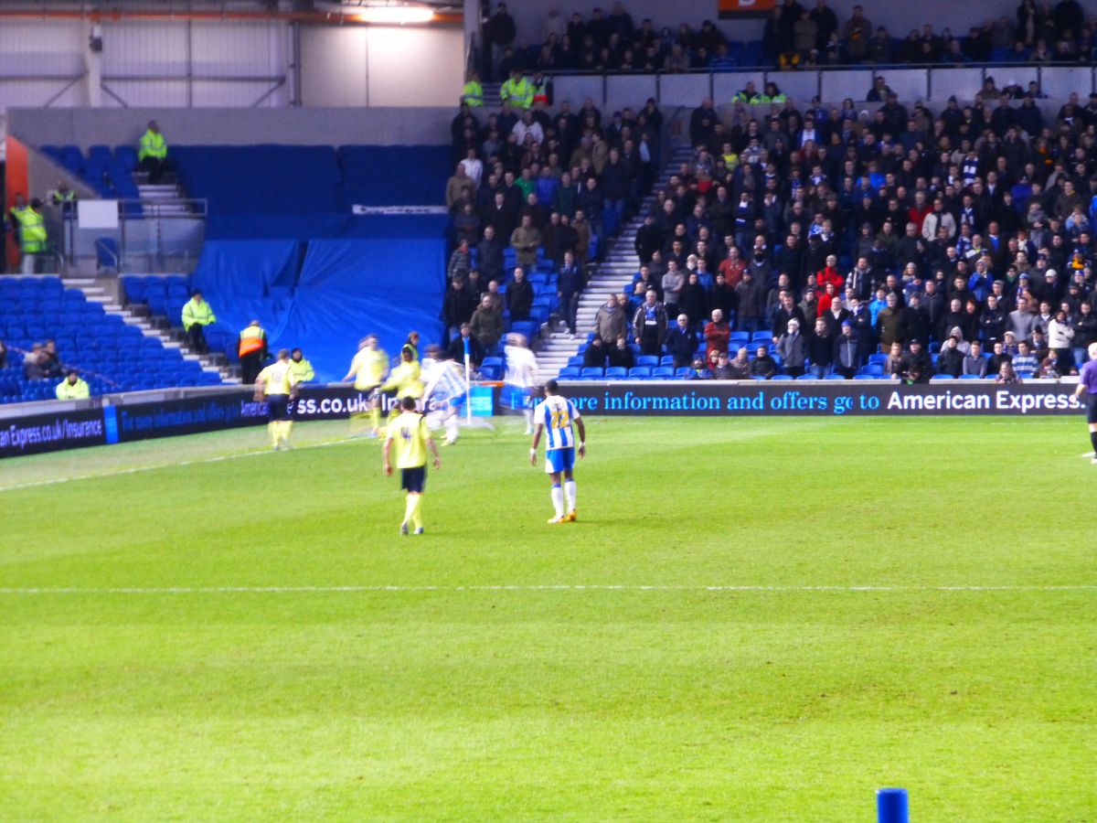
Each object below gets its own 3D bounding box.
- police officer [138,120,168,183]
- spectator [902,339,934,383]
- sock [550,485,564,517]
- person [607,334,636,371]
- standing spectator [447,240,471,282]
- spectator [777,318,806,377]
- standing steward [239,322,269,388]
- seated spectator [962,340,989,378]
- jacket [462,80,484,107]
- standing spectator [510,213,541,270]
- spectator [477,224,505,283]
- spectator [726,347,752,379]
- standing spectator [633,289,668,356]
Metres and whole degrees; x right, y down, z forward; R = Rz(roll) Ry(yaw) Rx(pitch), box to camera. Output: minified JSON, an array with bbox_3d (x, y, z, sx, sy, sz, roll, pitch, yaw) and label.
[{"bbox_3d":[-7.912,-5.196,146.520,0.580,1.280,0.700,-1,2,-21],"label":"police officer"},{"bbox_3d":[6.893,-0.700,136.800,0.560,1.320,0.720,0,2,18],"label":"spectator"},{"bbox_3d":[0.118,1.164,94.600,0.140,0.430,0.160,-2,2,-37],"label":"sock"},{"bbox_3d":[1.390,-0.816,140.020,0.540,1.270,0.750,0,2,11],"label":"person"},{"bbox_3d":[-1.812,-2.824,147.300,0.520,1.270,0.700,-1,2,-3],"label":"standing spectator"},{"bbox_3d":[4.606,-0.873,138.400,0.550,1.740,0.400,0,2,19],"label":"spectator"},{"bbox_3d":[-5.598,-0.851,139.329,0.560,1.760,0.380,0,2,9],"label":"standing steward"},{"bbox_3d":[8.112,-0.709,139.204,0.520,1.270,0.750,0,2,14],"label":"seated spectator"},{"bbox_3d":[-1.627,-6.695,156.512,0.500,0.740,0.320,-1,2,6],"label":"jacket"},{"bbox_3d":[-0.450,-3.088,147.200,0.580,1.750,0.420,0,2,7],"label":"standing spectator"},{"bbox_3d":[-1.136,-2.821,145.627,0.540,1.740,0.360,0,2,3],"label":"spectator"},{"bbox_3d":[3.617,-0.598,138.920,0.540,1.250,0.750,1,2,16],"label":"spectator"},{"bbox_3d":[1.962,-1.449,140.928,0.640,1.800,0.400,0,2,9],"label":"standing spectator"}]

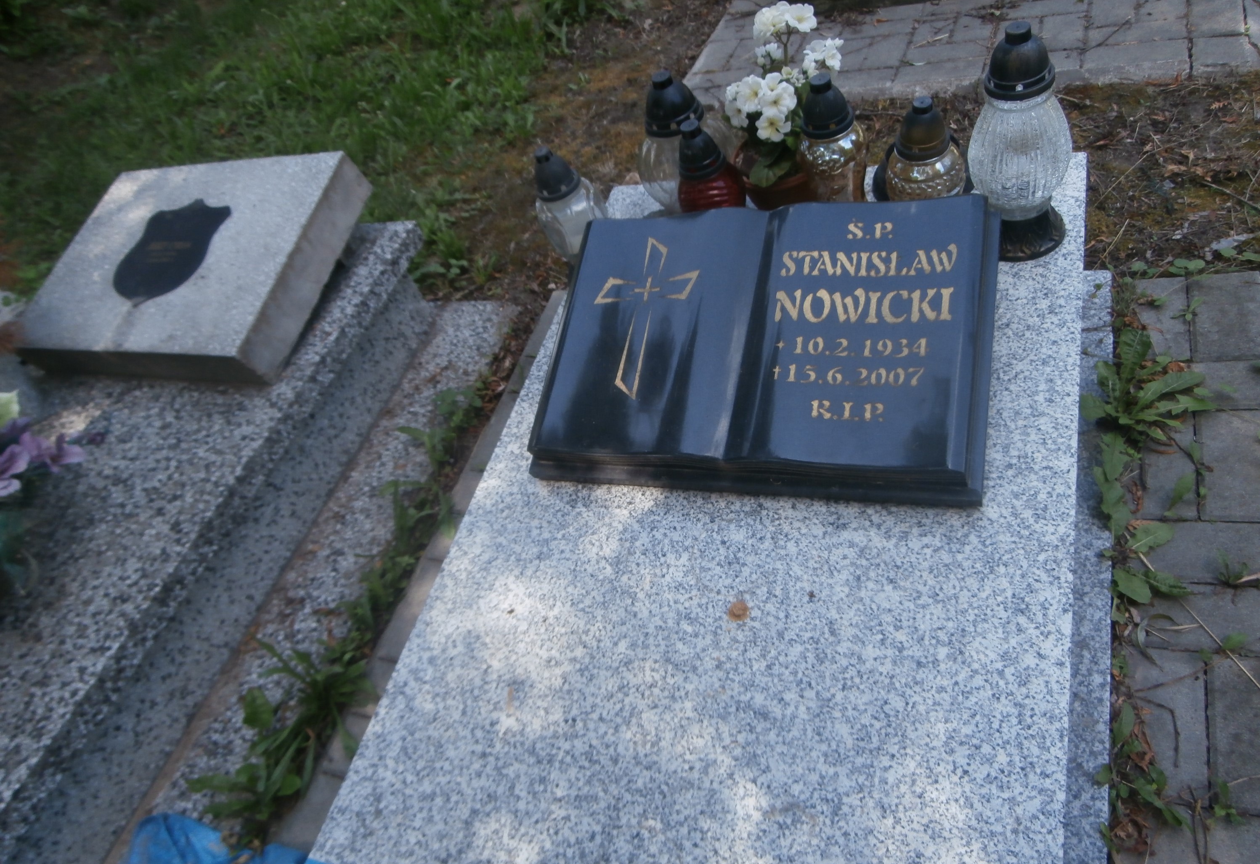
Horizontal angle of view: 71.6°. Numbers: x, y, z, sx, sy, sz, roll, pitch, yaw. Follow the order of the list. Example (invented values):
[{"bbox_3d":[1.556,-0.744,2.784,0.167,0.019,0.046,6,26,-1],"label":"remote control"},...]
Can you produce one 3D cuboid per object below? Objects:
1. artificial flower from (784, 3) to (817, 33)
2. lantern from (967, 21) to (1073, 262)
[{"bbox_3d":[0.235,-0.572,1.207,0.044,0.039,0.027,-11,32,16],"label":"artificial flower"},{"bbox_3d":[0.519,-0.386,1.158,0.129,0.333,0.129,1,54,24],"label":"lantern"}]

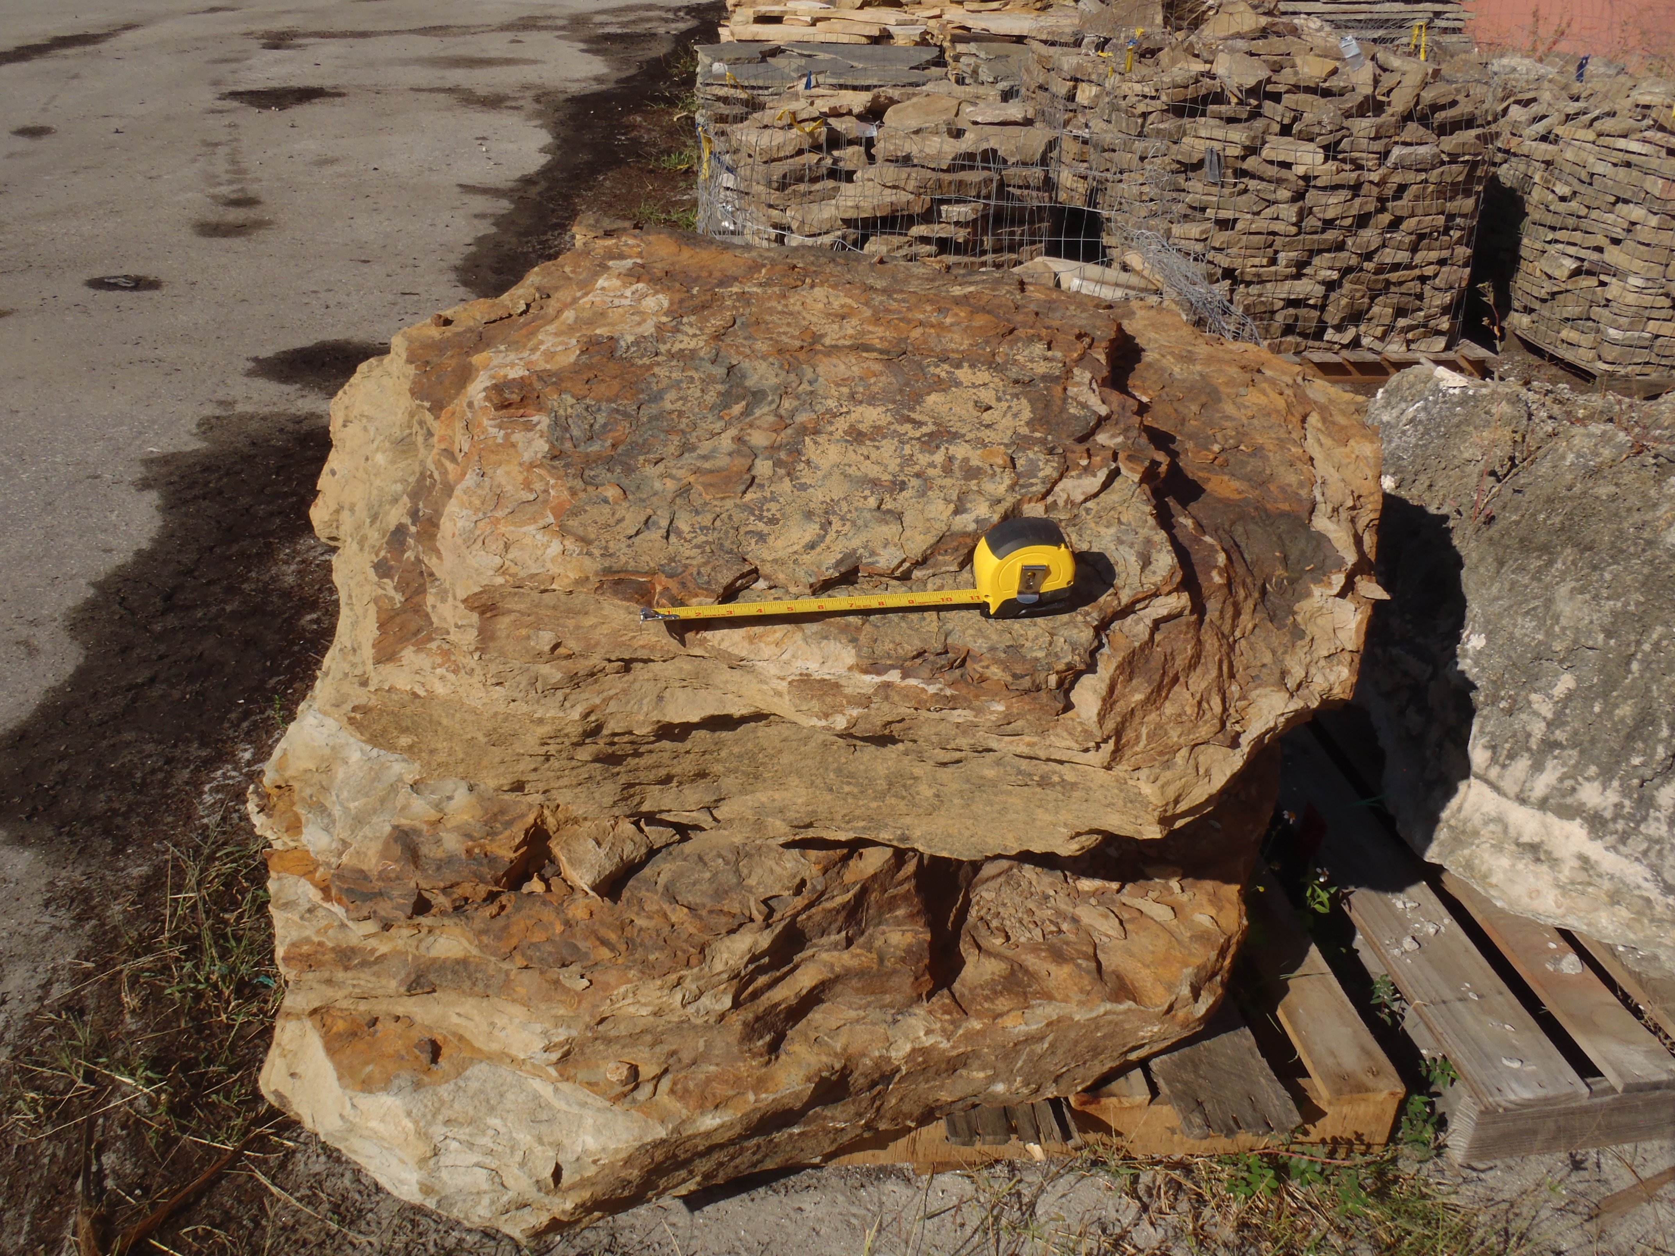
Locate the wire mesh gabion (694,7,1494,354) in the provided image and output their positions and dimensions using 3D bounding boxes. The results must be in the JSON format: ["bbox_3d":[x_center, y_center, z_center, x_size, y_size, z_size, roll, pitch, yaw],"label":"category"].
[{"bbox_3d":[0.799,-1.447,4.368,2.420,0.940,1.160,-2,29,-6],"label":"wire mesh gabion"}]

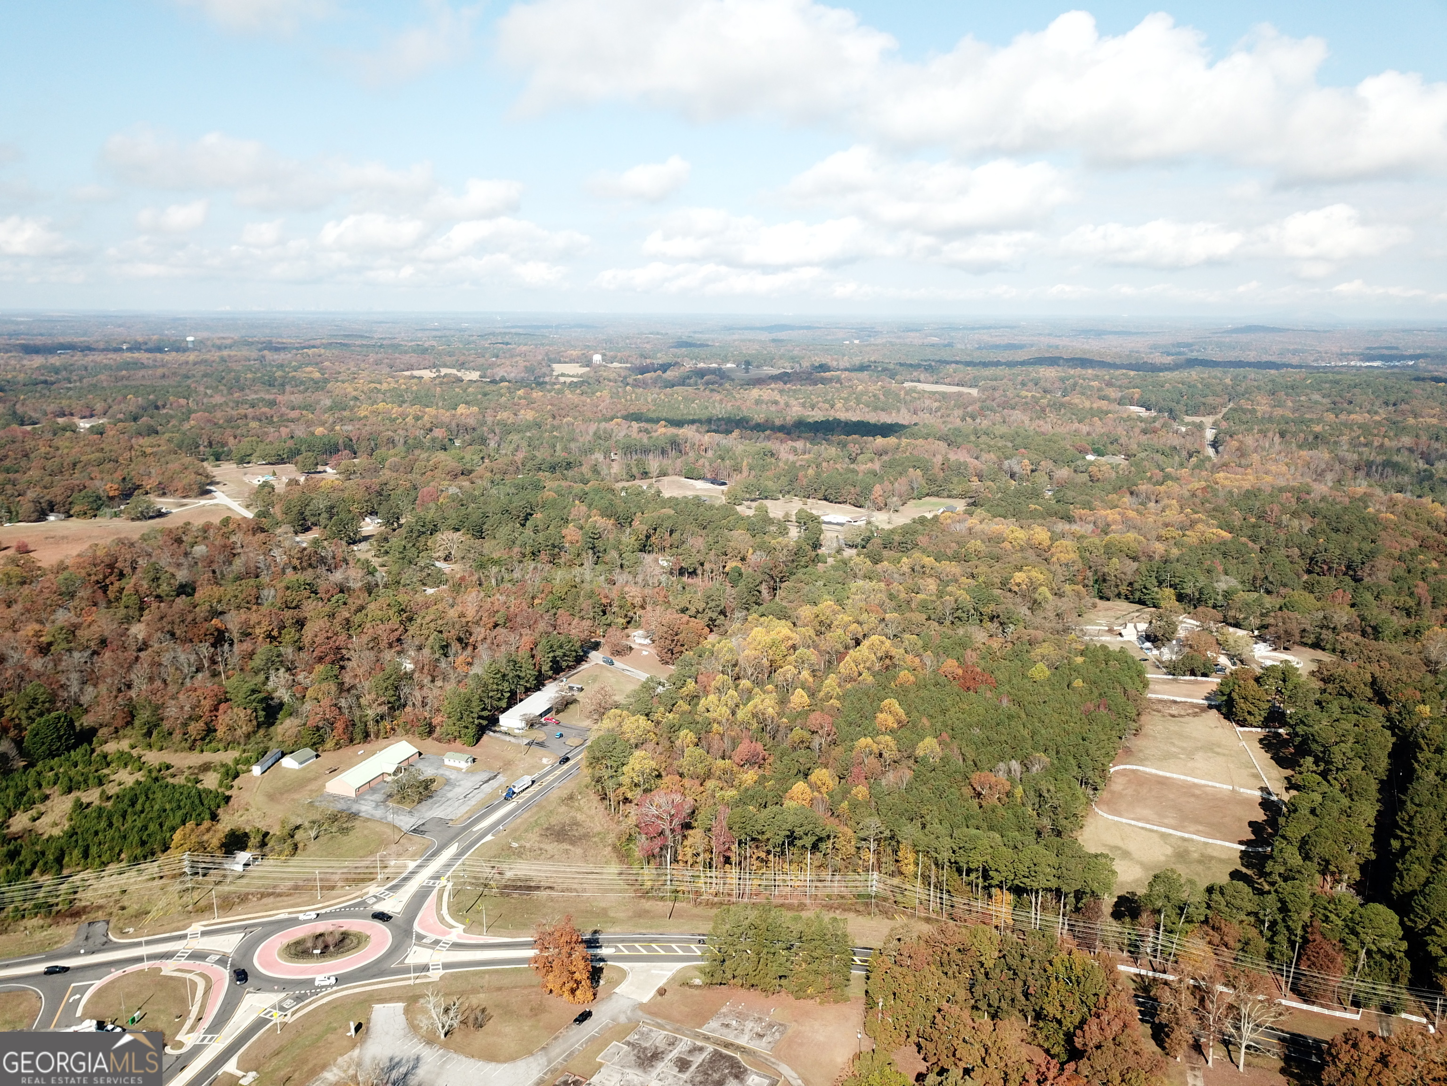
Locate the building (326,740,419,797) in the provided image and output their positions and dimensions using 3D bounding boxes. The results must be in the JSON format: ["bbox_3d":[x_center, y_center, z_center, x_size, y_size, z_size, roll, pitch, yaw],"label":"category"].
[{"bbox_3d":[-119.700,77.740,376.660,15.140,5.680,35.030,5,13,20],"label":"building"}]

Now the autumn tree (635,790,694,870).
[{"bbox_3d":[-16.120,82.740,302.950,16.300,27.300,15.500,0,12,0],"label":"autumn tree"}]

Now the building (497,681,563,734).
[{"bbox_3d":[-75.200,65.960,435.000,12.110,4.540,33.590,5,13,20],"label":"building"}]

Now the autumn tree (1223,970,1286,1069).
[{"bbox_3d":[111.270,101.760,228.860,13.200,21.800,12.500,0,12,0],"label":"autumn tree"}]

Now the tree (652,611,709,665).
[{"bbox_3d":[-19.230,44.700,493.340,25.000,22.000,23.000,0,12,0],"label":"tree"}]

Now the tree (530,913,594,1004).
[{"bbox_3d":[-36.880,97.100,254.940,14.600,19.200,14.000,0,12,0],"label":"tree"}]

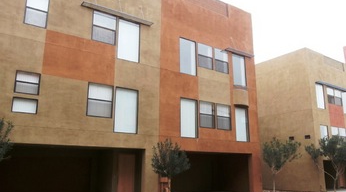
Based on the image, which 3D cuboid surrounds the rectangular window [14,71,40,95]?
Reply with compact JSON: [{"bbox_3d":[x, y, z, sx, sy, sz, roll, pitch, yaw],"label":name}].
[{"bbox_3d":[-5.867,-0.524,12.109,0.916,0.909,0.130,8,-15,-33],"label":"rectangular window"}]

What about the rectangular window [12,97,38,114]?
[{"bbox_3d":[-5.940,0.394,12.035,0.914,0.601,0.120,9,-16,-34],"label":"rectangular window"}]

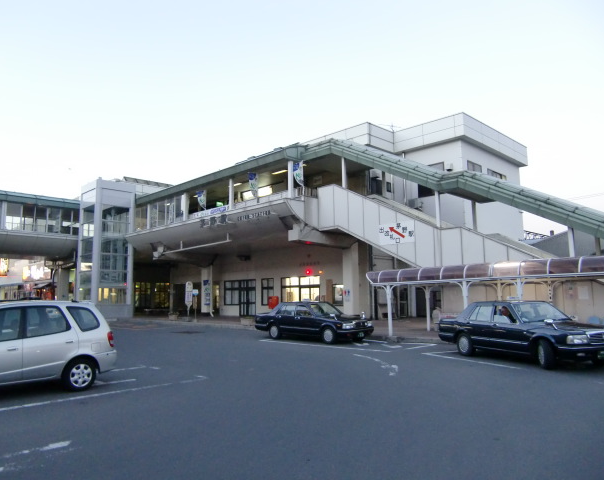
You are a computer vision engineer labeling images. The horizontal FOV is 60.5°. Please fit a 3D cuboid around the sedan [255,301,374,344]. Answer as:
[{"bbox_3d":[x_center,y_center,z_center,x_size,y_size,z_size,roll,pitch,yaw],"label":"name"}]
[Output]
[{"bbox_3d":[0.378,2.975,19.120,4.700,1.460,1.710,-7,-9,44],"label":"sedan"}]

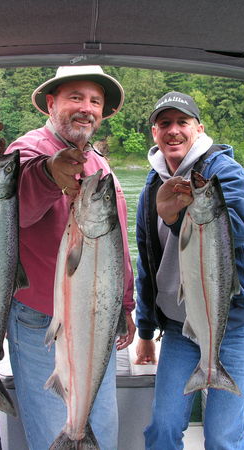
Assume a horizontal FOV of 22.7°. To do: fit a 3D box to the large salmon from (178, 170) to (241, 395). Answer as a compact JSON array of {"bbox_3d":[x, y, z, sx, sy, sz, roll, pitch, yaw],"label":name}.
[{"bbox_3d":[0.260,0.177,1.800,0.180,0.680,0.090,-1,6,6],"label":"large salmon"}]

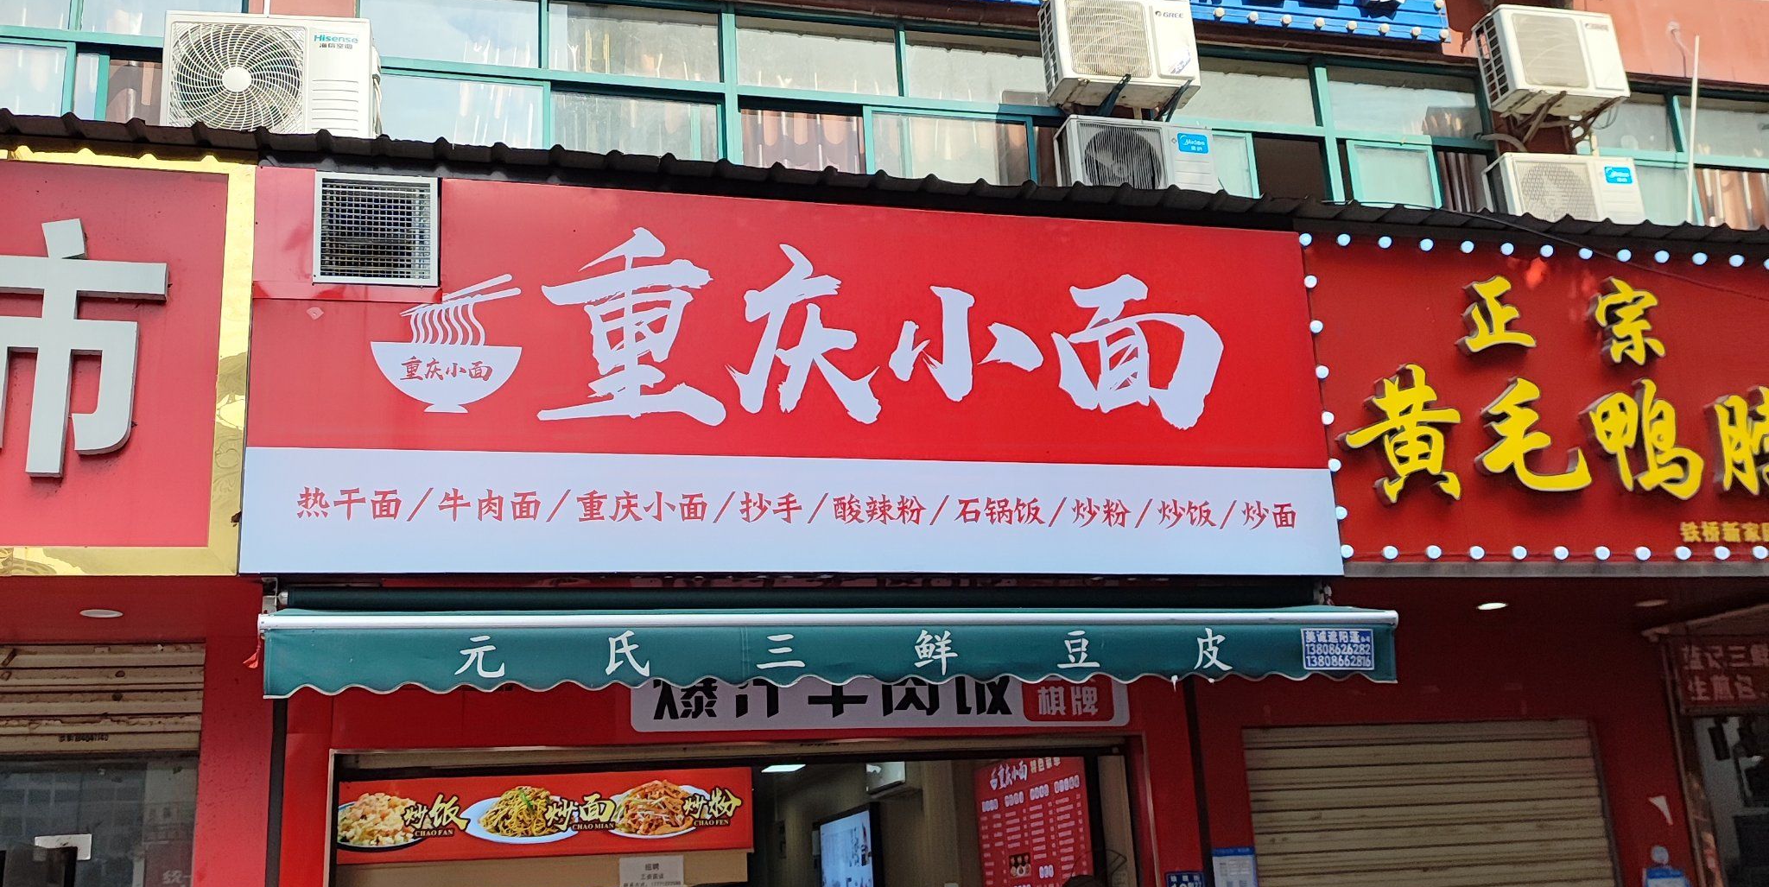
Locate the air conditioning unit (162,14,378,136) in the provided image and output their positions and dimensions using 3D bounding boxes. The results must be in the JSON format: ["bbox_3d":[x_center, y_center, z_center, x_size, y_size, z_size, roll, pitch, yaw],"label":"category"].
[{"bbox_3d":[-2.861,-1.642,7.687,0.914,0.620,0.330,1,-17,-15],"label":"air conditioning unit"}]

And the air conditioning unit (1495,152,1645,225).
[{"bbox_3d":[3.986,-1.354,9.597,0.882,0.580,0.280,1,-17,-15],"label":"air conditioning unit"}]

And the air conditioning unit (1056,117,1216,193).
[{"bbox_3d":[1.377,-1.436,8.982,0.814,0.570,0.310,1,-17,-15],"label":"air conditioning unit"}]

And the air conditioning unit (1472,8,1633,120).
[{"bbox_3d":[4.064,-2.324,10.008,0.798,0.534,0.310,1,-17,-15],"label":"air conditioning unit"}]

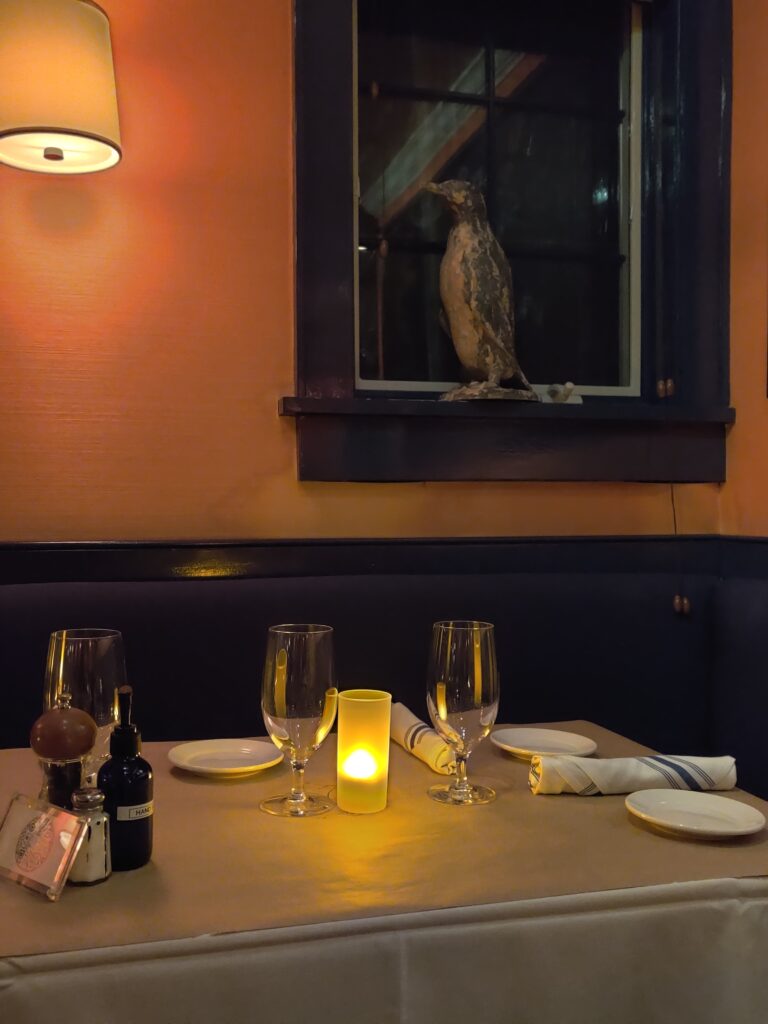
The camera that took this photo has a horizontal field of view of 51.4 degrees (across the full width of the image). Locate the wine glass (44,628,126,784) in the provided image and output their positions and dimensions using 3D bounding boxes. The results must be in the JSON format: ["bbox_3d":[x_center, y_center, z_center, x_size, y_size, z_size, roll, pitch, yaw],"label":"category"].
[{"bbox_3d":[-0.300,0.219,0.799,0.084,0.193,0.084,1,-1,0],"label":"wine glass"}]

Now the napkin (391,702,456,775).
[{"bbox_3d":[0.049,0.306,1.105,0.043,0.039,0.230,1,-1,-17],"label":"napkin"}]

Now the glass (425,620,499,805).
[{"bbox_3d":[0.090,0.227,0.912,0.083,0.192,0.083,1,-1,0],"label":"glass"}]

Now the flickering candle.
[{"bbox_3d":[-0.022,0.260,0.873,0.058,0.120,0.058,1,-1,0],"label":"flickering candle"}]

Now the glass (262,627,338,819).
[{"bbox_3d":[-0.092,0.223,0.872,0.083,0.192,0.083,1,-1,0],"label":"glass"}]

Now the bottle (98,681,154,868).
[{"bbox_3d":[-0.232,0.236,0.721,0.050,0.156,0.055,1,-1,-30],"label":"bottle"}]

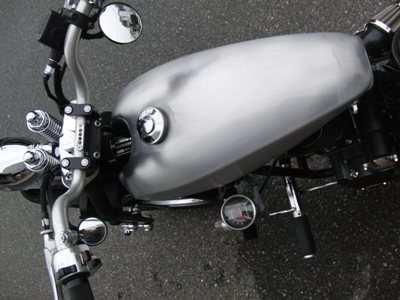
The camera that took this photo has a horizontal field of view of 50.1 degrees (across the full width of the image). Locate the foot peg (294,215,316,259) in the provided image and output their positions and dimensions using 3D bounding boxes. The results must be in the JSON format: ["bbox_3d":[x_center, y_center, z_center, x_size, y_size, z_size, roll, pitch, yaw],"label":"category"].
[{"bbox_3d":[0.281,0.230,1.140,0.036,0.036,0.112,-16,77,35],"label":"foot peg"}]

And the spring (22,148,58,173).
[{"bbox_3d":[-0.318,0.022,0.874,0.046,0.153,0.046,-8,78,6],"label":"spring"}]

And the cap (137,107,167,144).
[{"bbox_3d":[-0.083,-0.042,0.760,0.066,0.021,0.066,-4,84,37],"label":"cap"}]

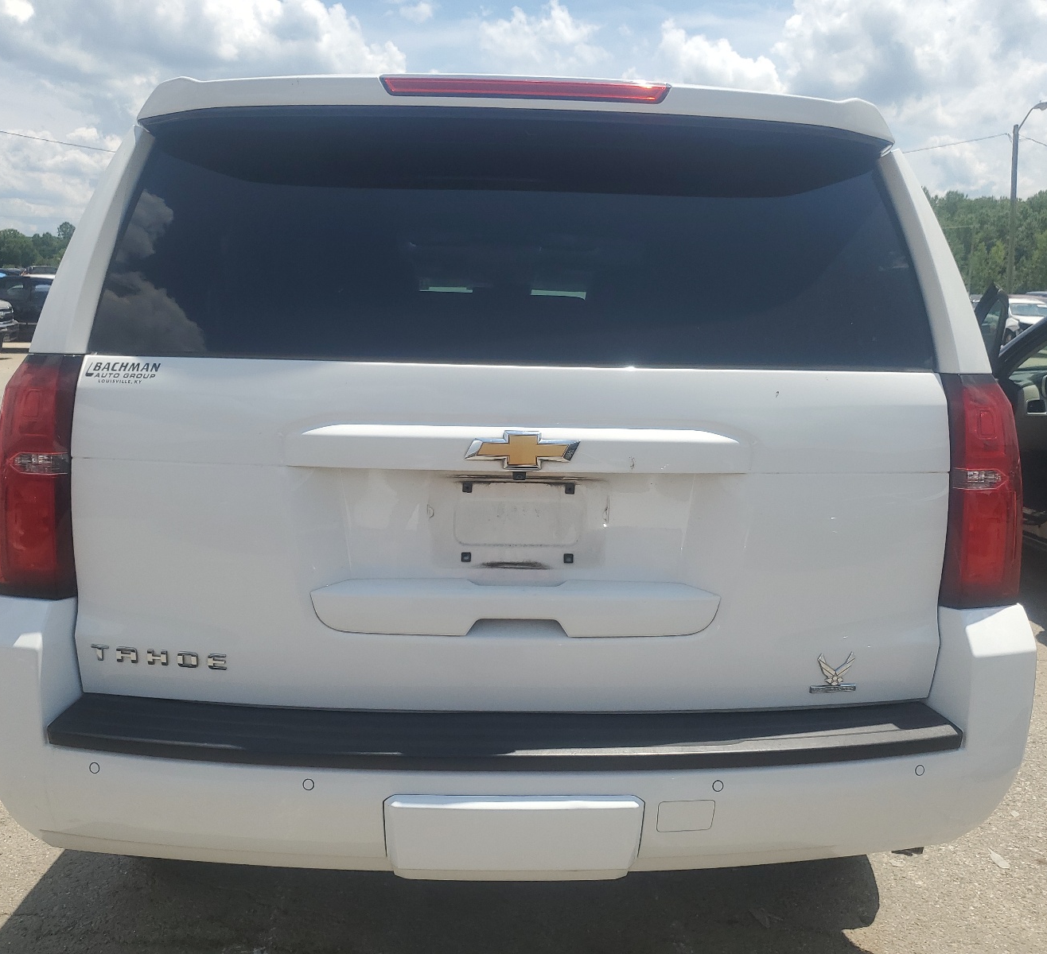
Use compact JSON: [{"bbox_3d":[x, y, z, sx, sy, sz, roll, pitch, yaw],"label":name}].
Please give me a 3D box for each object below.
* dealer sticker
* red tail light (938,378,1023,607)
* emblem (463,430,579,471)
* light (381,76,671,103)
[{"bbox_3d":[-0.672,-0.178,1.605,0.133,0.045,0.004,1,-3,1],"label":"dealer sticker"},{"bbox_3d":[0.853,0.027,1.782,0.200,0.455,0.210,1,11,-2],"label":"red tail light"},{"bbox_3d":[-0.003,-0.045,1.594,0.191,0.066,0.018,1,5,-2],"label":"emblem"},{"bbox_3d":[0.002,-0.662,1.646,0.500,0.042,0.055,1,11,-2],"label":"light"}]

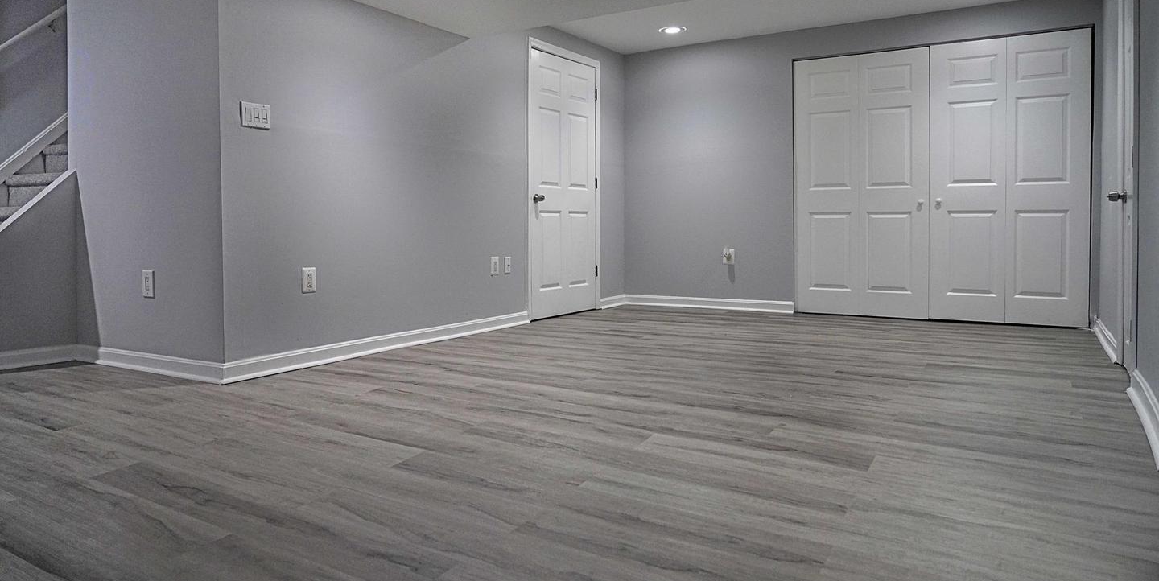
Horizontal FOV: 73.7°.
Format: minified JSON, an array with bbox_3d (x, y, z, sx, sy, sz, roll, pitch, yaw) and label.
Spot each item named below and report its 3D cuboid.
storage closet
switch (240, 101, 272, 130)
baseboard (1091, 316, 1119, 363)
[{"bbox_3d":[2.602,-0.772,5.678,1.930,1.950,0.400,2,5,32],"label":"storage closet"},{"bbox_3d":[-1.546,-0.839,3.709,0.015,0.115,0.162,2,5,32],"label":"switch"},{"bbox_3d":[3.022,0.256,4.451,0.025,0.090,1.380,2,5,32],"label":"baseboard"}]

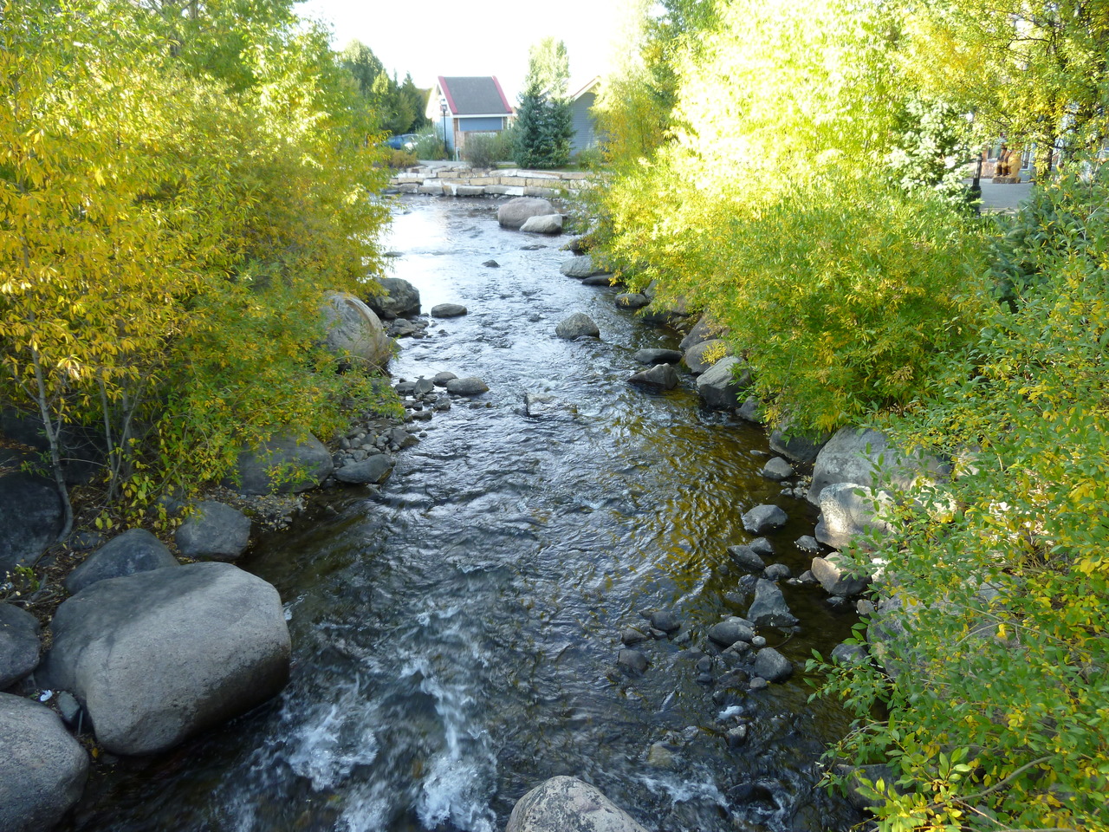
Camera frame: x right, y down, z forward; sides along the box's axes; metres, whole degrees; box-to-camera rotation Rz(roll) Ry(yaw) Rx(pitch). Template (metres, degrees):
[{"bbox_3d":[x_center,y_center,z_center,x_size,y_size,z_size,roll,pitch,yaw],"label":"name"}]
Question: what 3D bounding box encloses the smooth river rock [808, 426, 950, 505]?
[{"bbox_3d":[3.180,0.587,7.857,1.319,0.929,1.055,-1,20,0],"label":"smooth river rock"}]

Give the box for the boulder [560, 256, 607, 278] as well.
[{"bbox_3d":[0.844,-3.989,21.429,1.388,0.576,1.041,0,20,0],"label":"boulder"}]

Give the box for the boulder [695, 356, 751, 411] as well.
[{"bbox_3d":[2.466,-0.464,11.634,0.773,0.771,0.811,-1,20,0],"label":"boulder"}]

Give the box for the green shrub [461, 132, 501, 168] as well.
[{"bbox_3d":[-4.383,-15.737,47.477,2.430,2.042,2.187,0,20,0],"label":"green shrub"}]

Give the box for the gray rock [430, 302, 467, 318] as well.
[{"bbox_3d":[-2.429,-2.429,18.332,0.840,0.310,0.620,-1,20,0],"label":"gray rock"}]

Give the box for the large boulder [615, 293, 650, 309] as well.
[{"bbox_3d":[1.712,-2.543,17.794,0.703,0.325,0.527,-1,20,0],"label":"large boulder"}]

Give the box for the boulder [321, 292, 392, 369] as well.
[{"bbox_3d":[-3.272,-1.387,13.230,1.175,1.324,1.116,0,20,0],"label":"boulder"}]

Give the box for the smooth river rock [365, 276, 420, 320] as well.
[{"bbox_3d":[-3.358,-2.423,16.404,1.209,0.780,1.028,-1,20,0],"label":"smooth river rock"}]

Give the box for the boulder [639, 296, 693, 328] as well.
[{"bbox_3d":[2.172,-2.052,15.349,1.065,0.632,0.852,-1,20,0],"label":"boulder"}]

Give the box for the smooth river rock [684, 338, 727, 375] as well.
[{"bbox_3d":[2.538,-0.960,13.205,0.778,0.565,0.662,-1,20,0],"label":"smooth river rock"}]

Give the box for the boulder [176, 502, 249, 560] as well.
[{"bbox_3d":[-3.205,1.085,7.538,0.637,0.534,0.541,0,20,0],"label":"boulder"}]

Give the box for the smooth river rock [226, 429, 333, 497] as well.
[{"bbox_3d":[-2.862,0.452,8.299,1.092,0.658,0.874,-1,20,0],"label":"smooth river rock"}]

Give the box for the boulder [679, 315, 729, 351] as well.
[{"bbox_3d":[2.526,-1.333,13.321,0.872,0.700,0.741,-1,20,0],"label":"boulder"}]

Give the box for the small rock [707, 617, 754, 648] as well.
[{"bbox_3d":[1.320,1.622,6.001,0.344,0.182,0.224,-1,20,0],"label":"small rock"}]

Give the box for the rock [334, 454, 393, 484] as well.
[{"bbox_3d":[-2.209,0.622,9.381,0.679,0.253,0.374,-10,22,-23],"label":"rock"}]

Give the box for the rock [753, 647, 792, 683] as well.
[{"bbox_3d":[1.532,1.742,5.624,0.262,0.220,0.222,-1,20,0],"label":"rock"}]

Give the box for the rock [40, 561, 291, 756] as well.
[{"bbox_3d":[-2.591,1.614,5.460,1.497,1.084,1.078,-9,22,-23],"label":"rock"}]

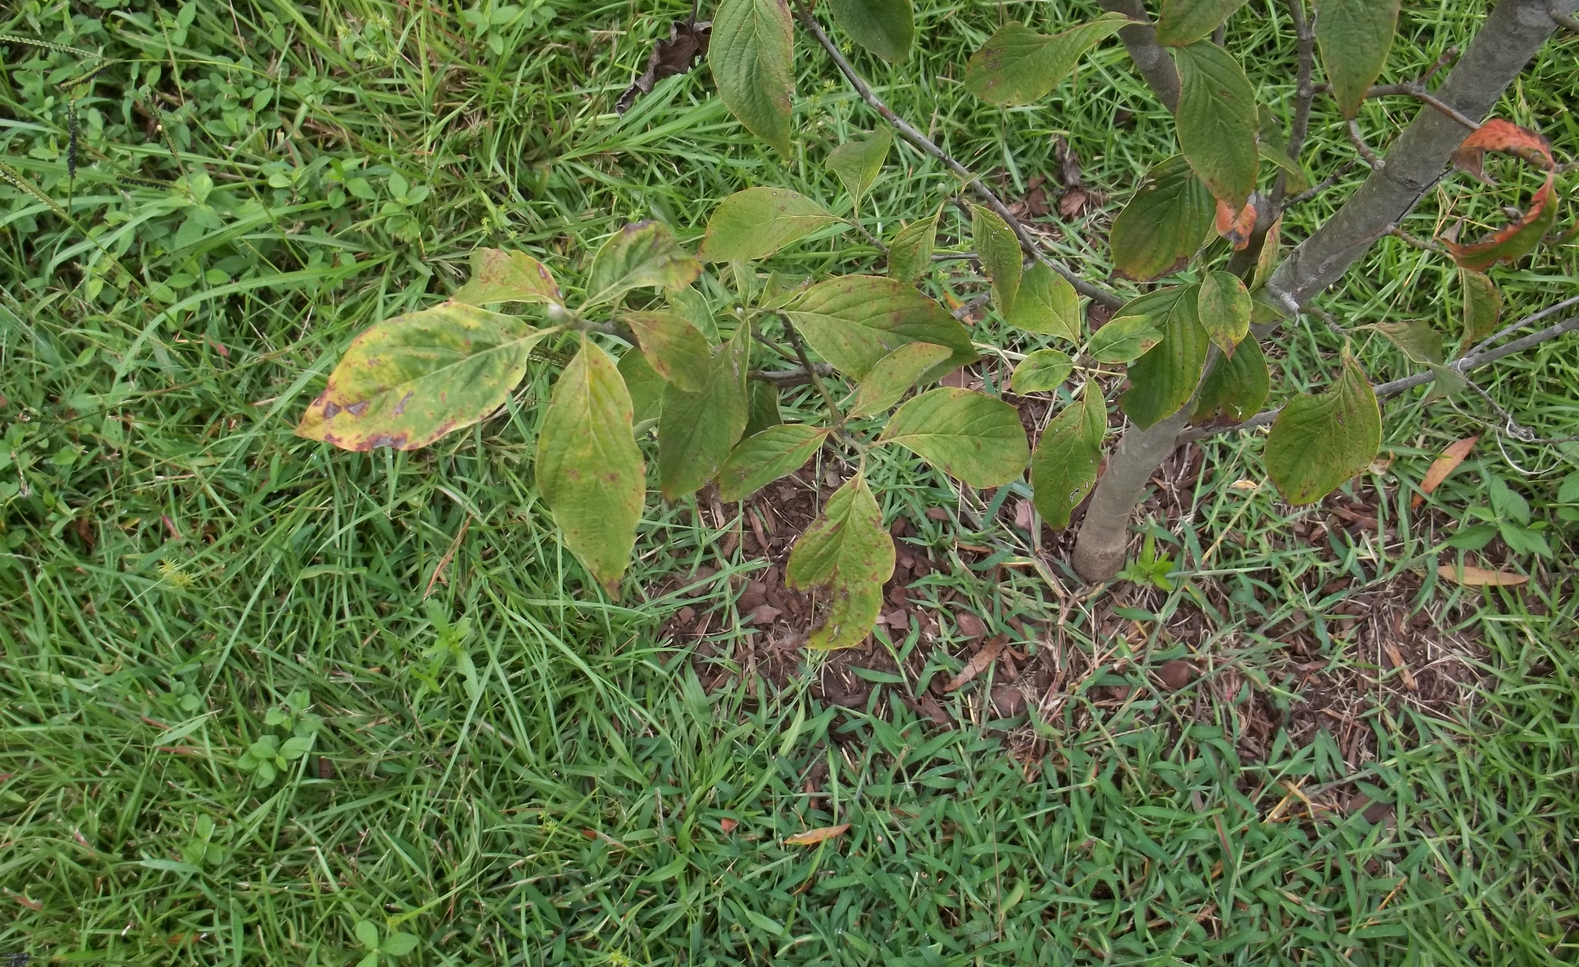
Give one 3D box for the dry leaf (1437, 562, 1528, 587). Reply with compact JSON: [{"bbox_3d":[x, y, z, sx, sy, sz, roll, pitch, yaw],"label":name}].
[{"bbox_3d":[0.566,0.074,1.230,0.072,0.008,0.019,7,58,4],"label":"dry leaf"}]

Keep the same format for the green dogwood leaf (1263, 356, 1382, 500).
[{"bbox_3d":[0.348,-0.036,0.980,0.067,0.102,0.022,10,17,3],"label":"green dogwood leaf"}]

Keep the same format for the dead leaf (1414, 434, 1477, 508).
[{"bbox_3d":[0.621,-0.011,1.424,0.098,0.008,0.018,-44,65,-13],"label":"dead leaf"}]

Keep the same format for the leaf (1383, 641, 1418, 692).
[{"bbox_3d":[0.482,0.145,1.190,0.012,0.006,0.040,-19,60,-12],"label":"leaf"}]

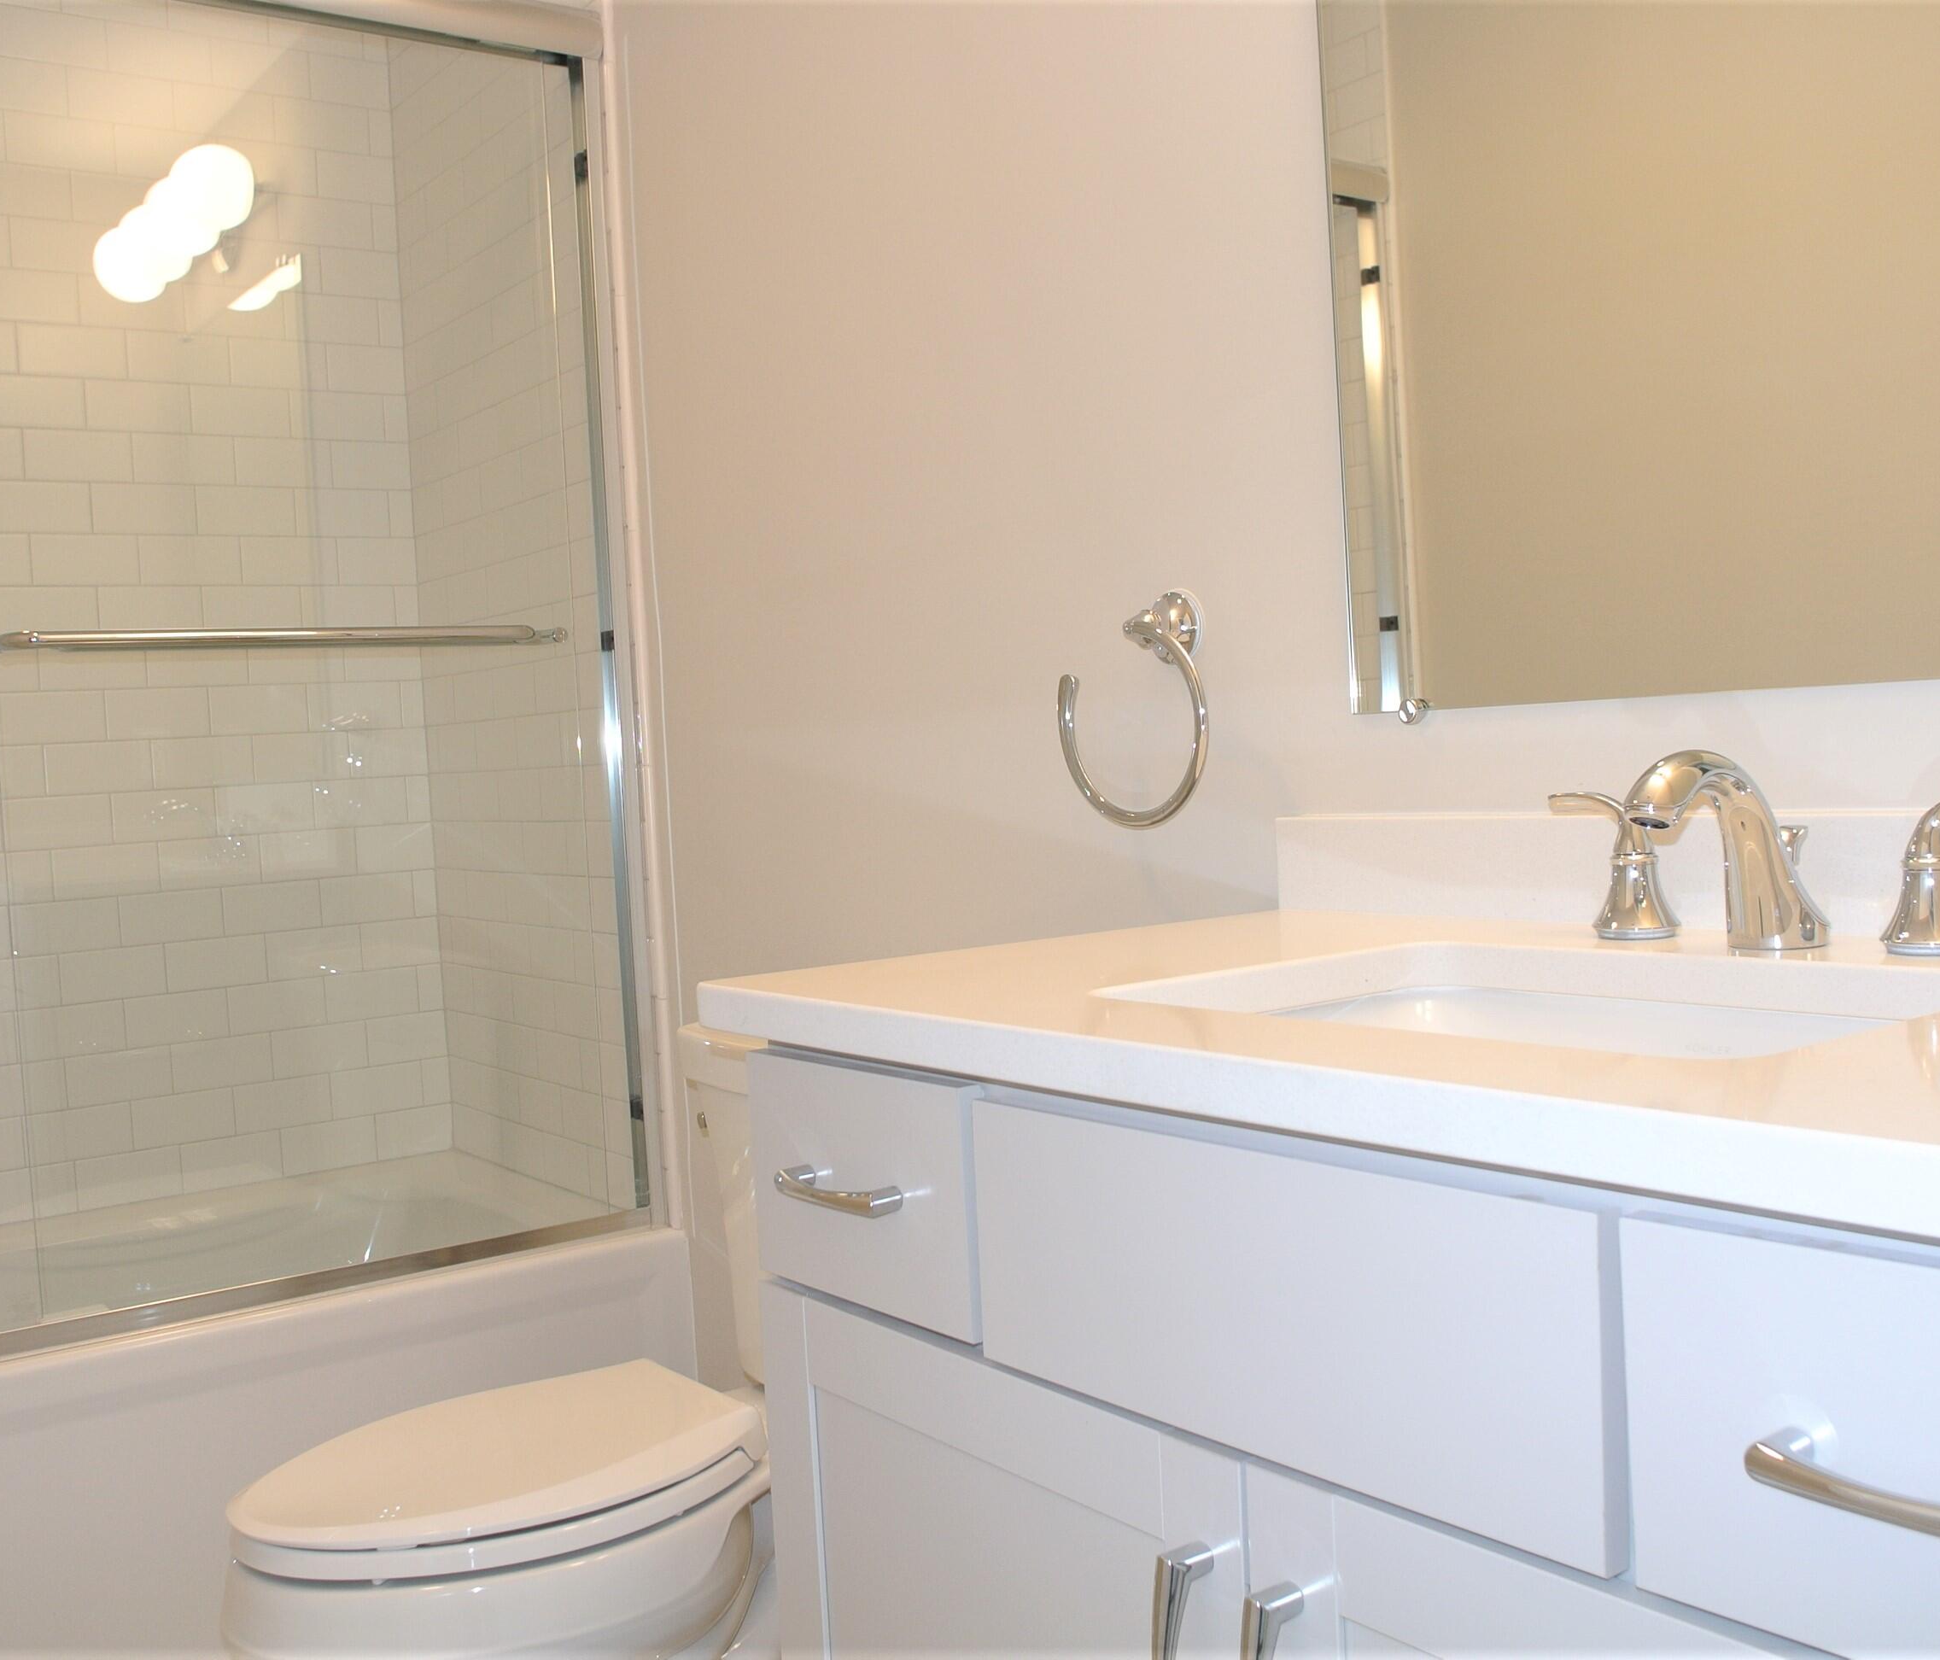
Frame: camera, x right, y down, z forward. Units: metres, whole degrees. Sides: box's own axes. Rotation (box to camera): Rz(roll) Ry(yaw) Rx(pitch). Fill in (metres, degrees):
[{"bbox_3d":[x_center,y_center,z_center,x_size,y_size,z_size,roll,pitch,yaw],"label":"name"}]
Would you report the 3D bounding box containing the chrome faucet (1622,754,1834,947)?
[{"bbox_3d":[0.455,0.016,1.114,0.182,0.126,0.058,-5,3,-37],"label":"chrome faucet"}]

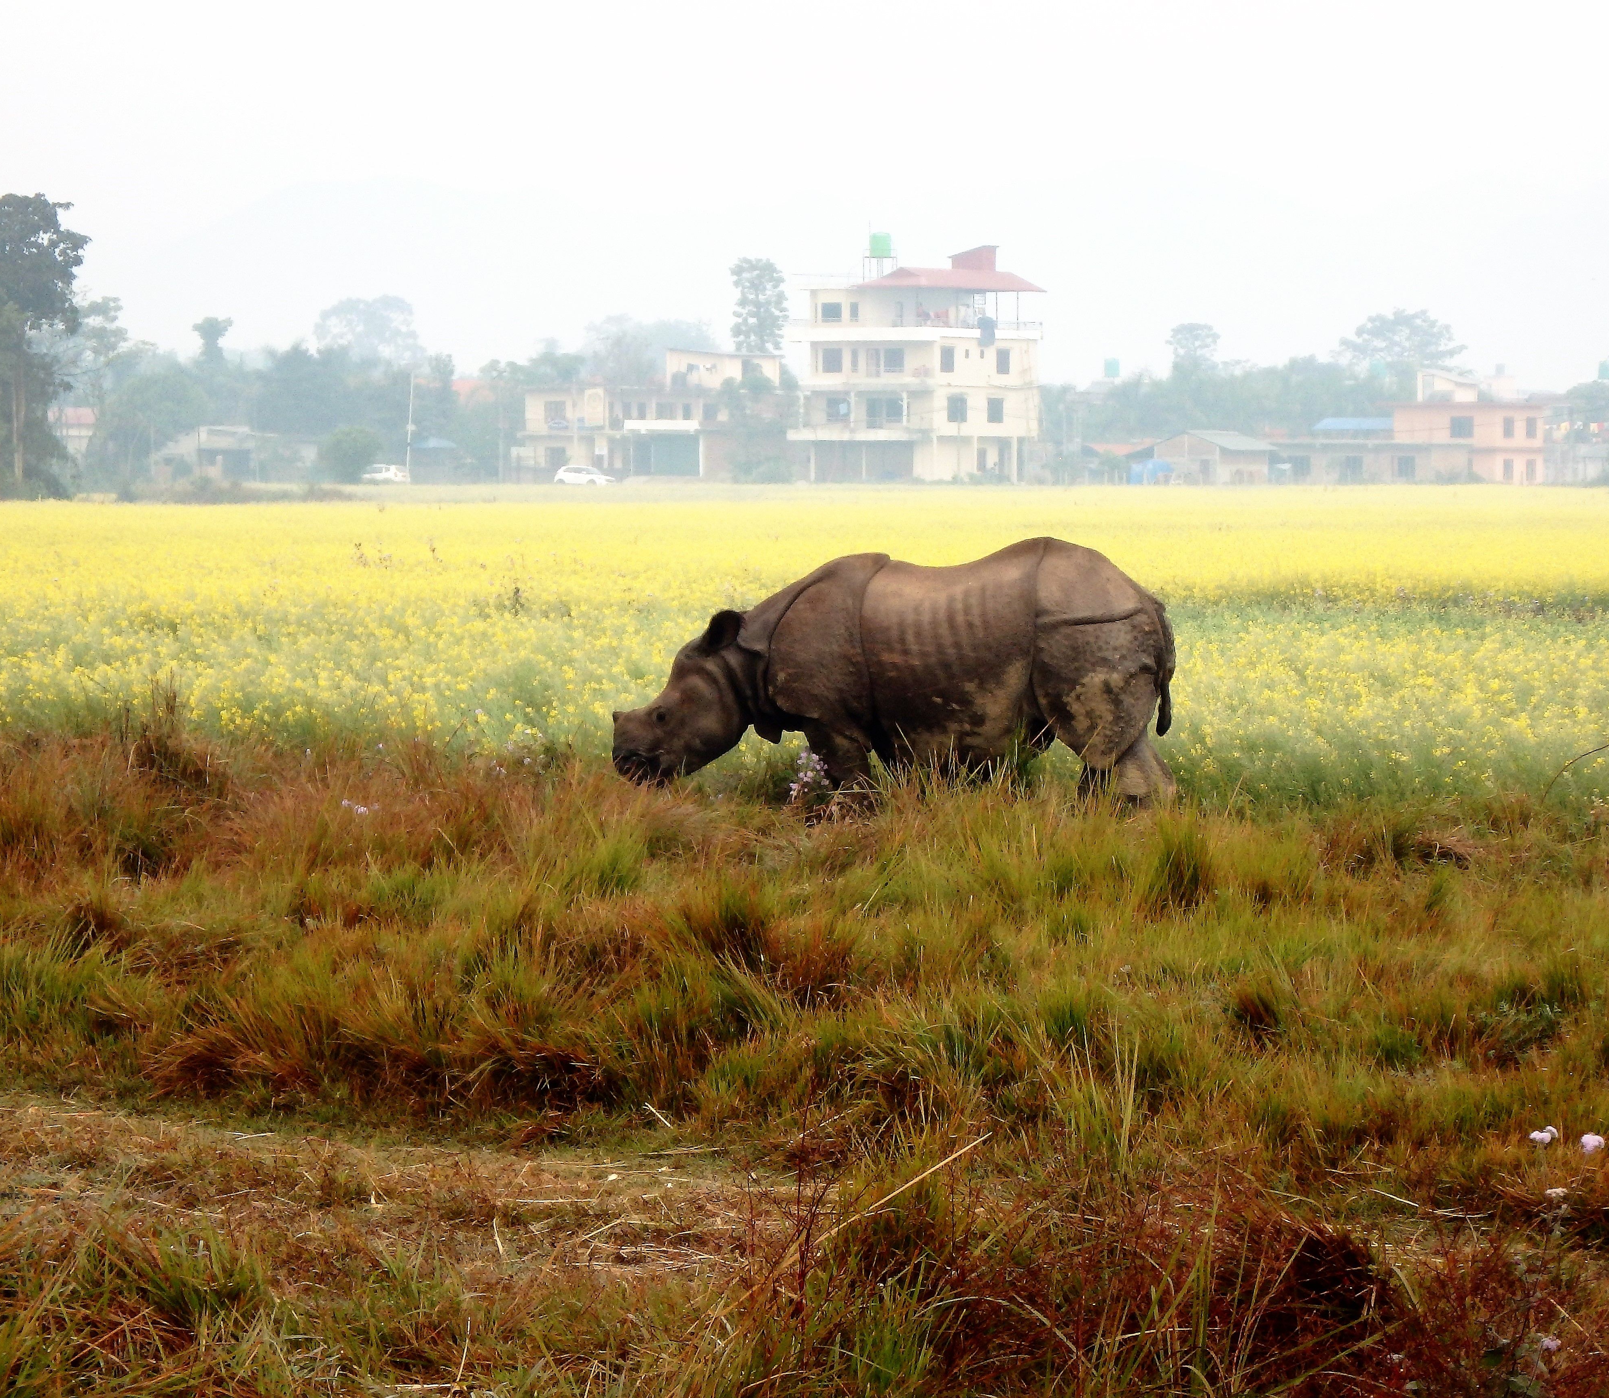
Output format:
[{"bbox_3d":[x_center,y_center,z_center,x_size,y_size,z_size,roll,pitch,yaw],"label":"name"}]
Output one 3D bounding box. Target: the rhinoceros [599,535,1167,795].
[{"bbox_3d":[0.444,-0.043,28.000,2.750,1.500,0.950,0,2,7],"label":"rhinoceros"}]

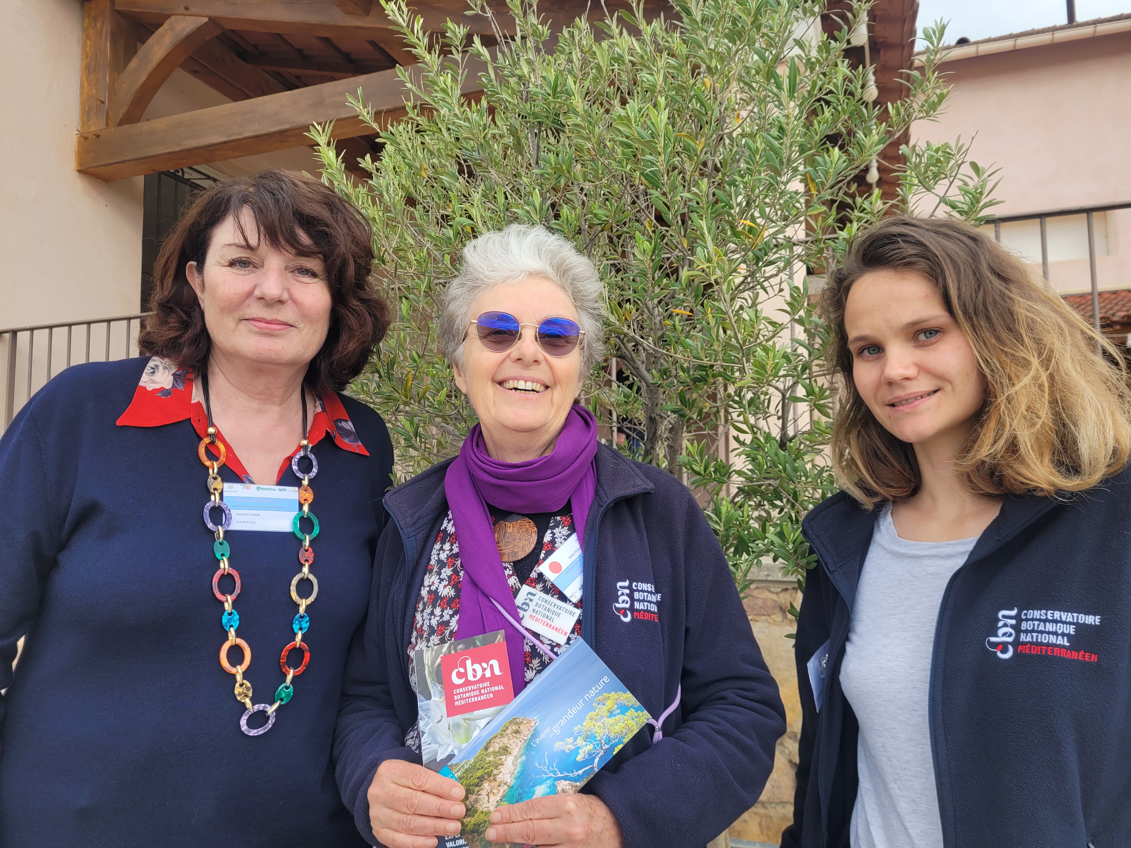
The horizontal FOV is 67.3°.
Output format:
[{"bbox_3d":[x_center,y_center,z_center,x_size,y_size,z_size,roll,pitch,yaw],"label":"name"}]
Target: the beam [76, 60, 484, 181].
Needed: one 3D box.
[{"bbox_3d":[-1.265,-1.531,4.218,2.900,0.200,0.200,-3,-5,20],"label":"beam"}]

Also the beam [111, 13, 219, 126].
[{"bbox_3d":[-2.205,-1.920,4.604,0.820,0.255,0.115,-45,-17,12],"label":"beam"}]

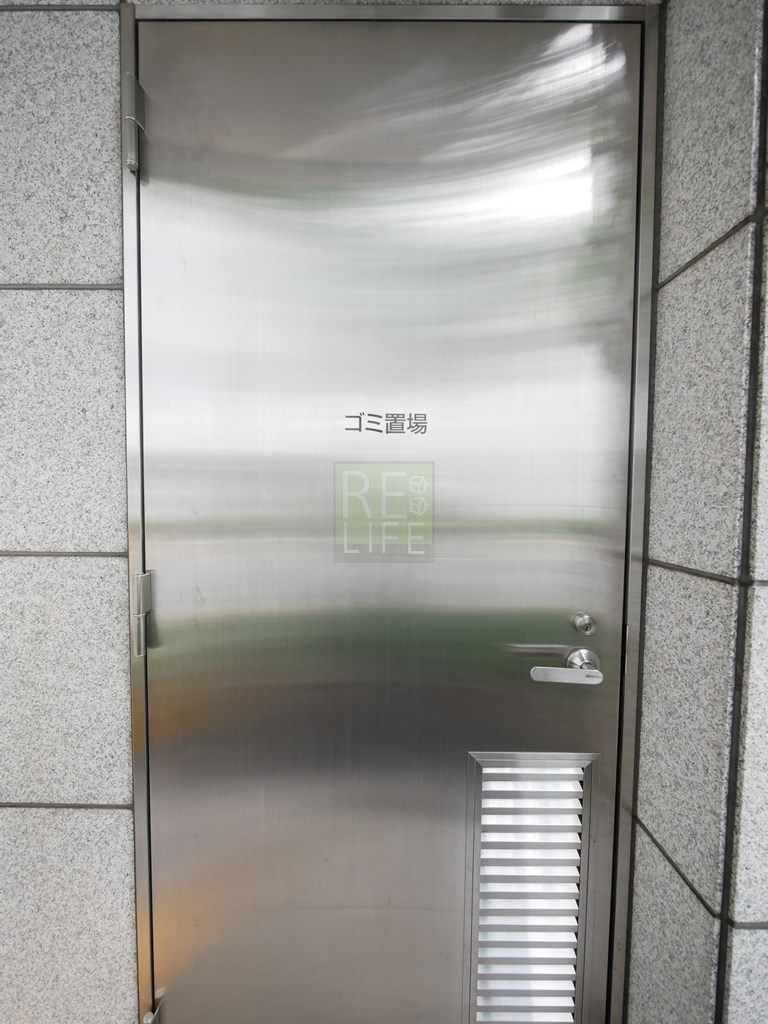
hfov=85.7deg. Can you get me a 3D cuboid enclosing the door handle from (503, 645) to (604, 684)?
[{"bbox_3d":[0.305,0.266,0.693,0.138,0.056,0.055,0,3,0],"label":"door handle"}]

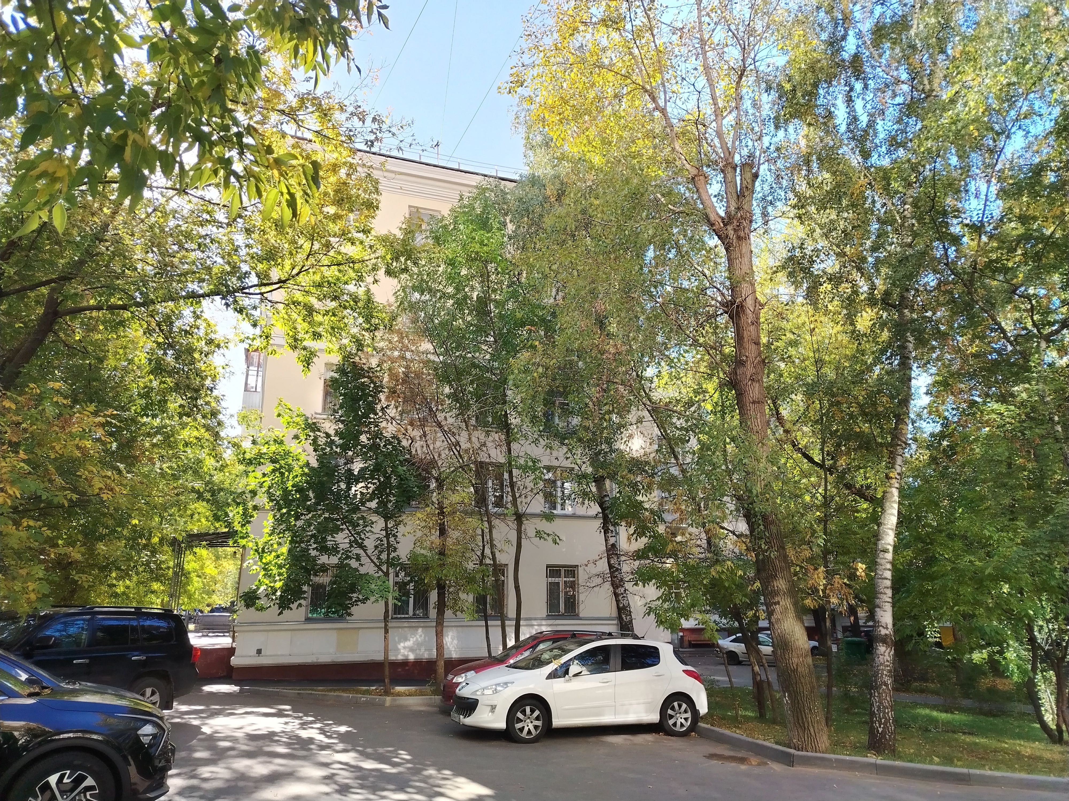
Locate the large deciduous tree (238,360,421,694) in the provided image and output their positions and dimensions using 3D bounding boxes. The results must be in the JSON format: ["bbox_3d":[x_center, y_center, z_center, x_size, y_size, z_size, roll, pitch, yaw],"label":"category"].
[{"bbox_3d":[-5.189,3.022,19.126,4.600,8.500,4.400,0,-16,0],"label":"large deciduous tree"}]

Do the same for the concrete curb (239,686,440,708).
[{"bbox_3d":[-5.364,7.238,18.329,7.300,0.200,1.000,-11,-19,32],"label":"concrete curb"}]

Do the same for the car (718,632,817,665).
[{"bbox_3d":[10.459,11.223,33.694,4.450,1.430,1.750,-5,-17,17],"label":"car"}]

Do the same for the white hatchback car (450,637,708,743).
[{"bbox_3d":[0.819,4.897,12.749,4.270,1.520,1.820,5,-17,-17],"label":"white hatchback car"}]

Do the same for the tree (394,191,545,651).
[{"bbox_3d":[-1.798,0.443,20.502,4.400,14.200,4.400,0,-16,0],"label":"tree"}]

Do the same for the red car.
[{"bbox_3d":[0.392,5.549,15.151,4.220,1.620,1.770,5,-17,-17],"label":"red car"}]

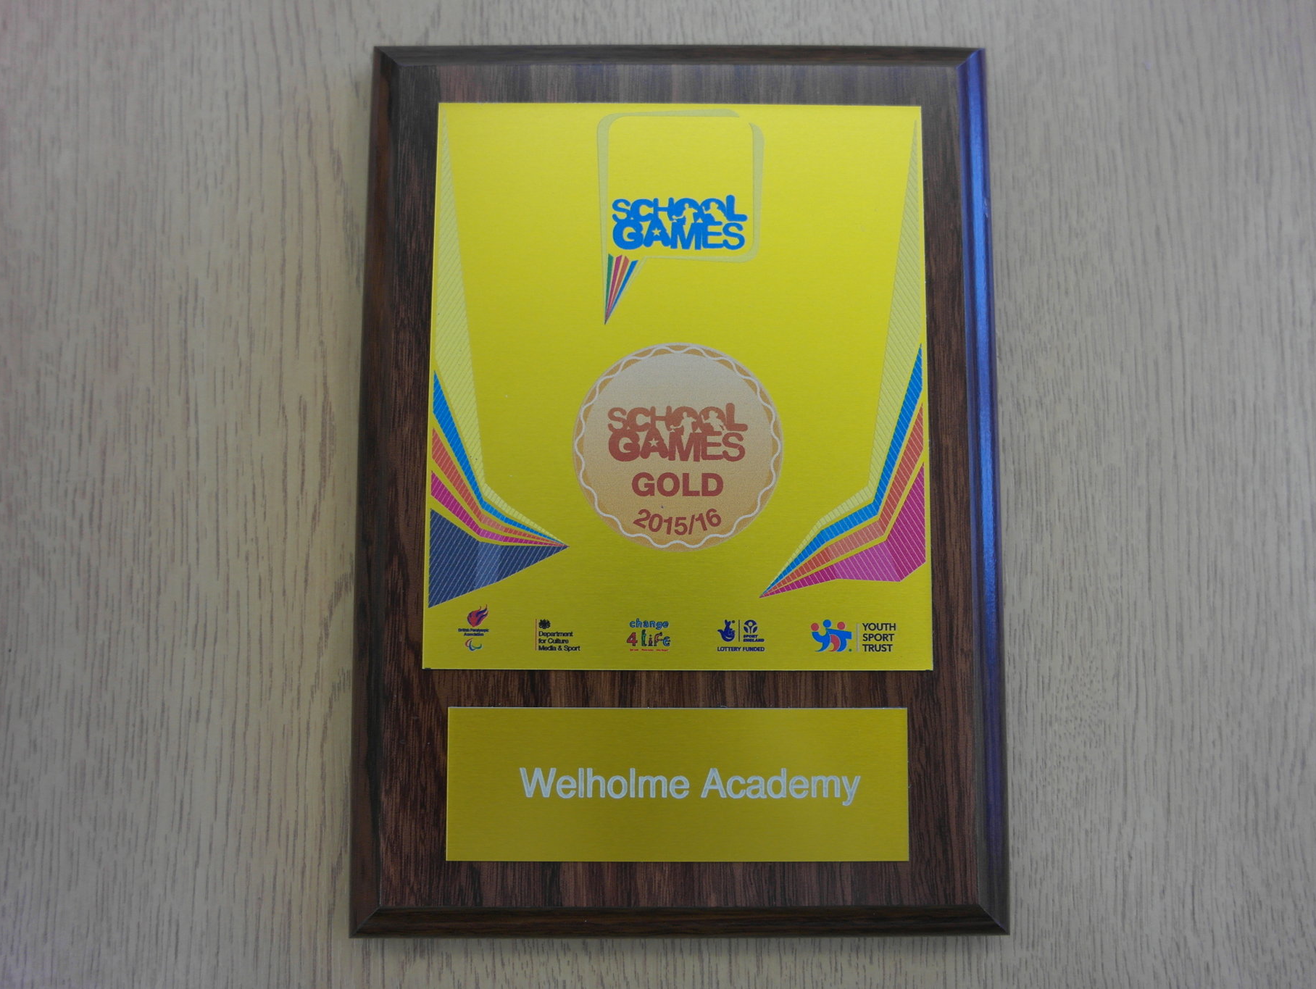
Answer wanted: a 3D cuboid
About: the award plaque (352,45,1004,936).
[{"bbox_3d":[0.004,-0.004,0.201,0.128,0.013,0.180,0,85,0],"label":"award plaque"}]

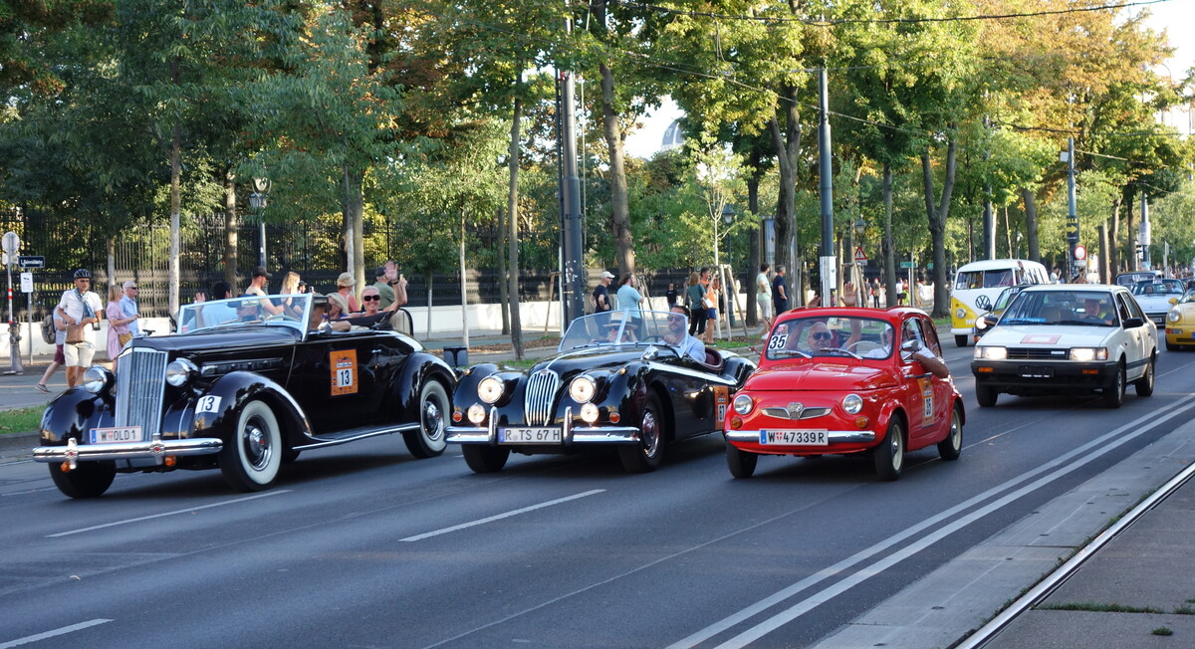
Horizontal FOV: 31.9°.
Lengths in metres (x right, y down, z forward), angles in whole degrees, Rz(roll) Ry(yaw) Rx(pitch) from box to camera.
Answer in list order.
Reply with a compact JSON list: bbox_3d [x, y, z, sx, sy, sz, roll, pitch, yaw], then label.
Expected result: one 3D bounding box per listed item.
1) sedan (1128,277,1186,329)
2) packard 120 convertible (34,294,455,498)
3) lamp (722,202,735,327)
[{"bbox_3d":[15.609,-0.567,57.937,1.700,1.320,4.200,-1,1,22],"label":"sedan"},{"bbox_3d":[-2.672,0.495,17.538,1.830,1.530,4.900,-1,1,21],"label":"packard 120 convertible"},{"bbox_3d":[4.164,-1.856,65.500,0.440,3.850,0.440,-1,1,0],"label":"lamp"}]

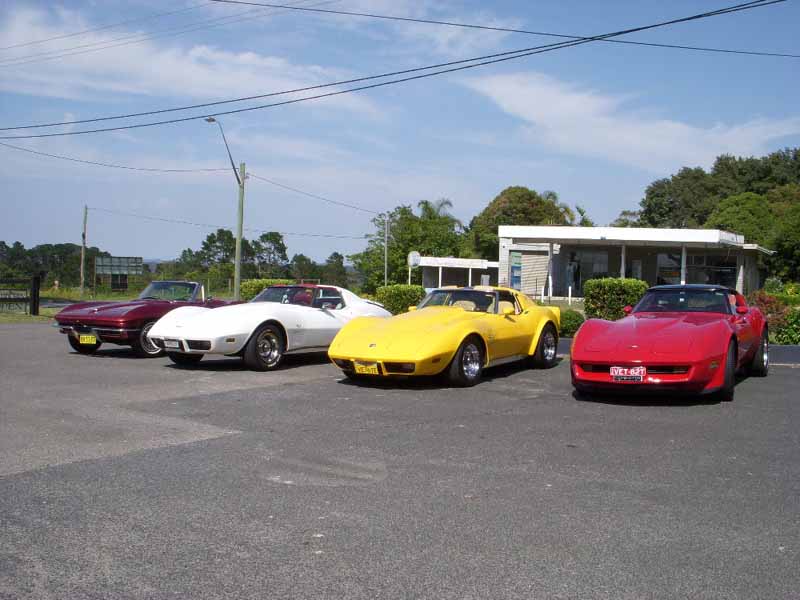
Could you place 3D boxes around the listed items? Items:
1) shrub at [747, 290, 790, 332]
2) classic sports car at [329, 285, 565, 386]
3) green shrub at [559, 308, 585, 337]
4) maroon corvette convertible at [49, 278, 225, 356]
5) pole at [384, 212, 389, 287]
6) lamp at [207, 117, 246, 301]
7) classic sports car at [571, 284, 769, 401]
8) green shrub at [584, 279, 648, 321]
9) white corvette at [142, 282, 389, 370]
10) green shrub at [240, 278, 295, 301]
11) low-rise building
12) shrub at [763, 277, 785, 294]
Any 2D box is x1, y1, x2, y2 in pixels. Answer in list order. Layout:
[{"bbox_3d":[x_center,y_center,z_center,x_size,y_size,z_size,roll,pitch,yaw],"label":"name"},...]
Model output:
[{"bbox_3d":[6.570,0.215,15.700,0.900,0.800,0.800,2,2,28],"label":"shrub"},{"bbox_3d":[0.840,0.409,12.223,1.800,1.210,4.700,1,2,32],"label":"classic sports car"},{"bbox_3d":[3.012,0.411,15.700,0.680,0.520,0.600,2,2,28],"label":"green shrub"},{"bbox_3d":[-4.103,0.277,16.038,1.770,1.240,4.450,1,2,29],"label":"maroon corvette convertible"},{"bbox_3d":[-1.076,-3.826,70.000,0.250,6.100,0.250,1,2,0],"label":"pole"},{"bbox_3d":[-8.369,-4.328,42.000,1.850,8.900,0.400,1,2,17],"label":"lamp"},{"bbox_3d":[3.582,0.435,11.197,1.800,1.220,4.700,1,2,30],"label":"classic sports car"},{"bbox_3d":[4.957,-0.023,20.200,1.500,0.950,1.300,2,2,28],"label":"green shrub"},{"bbox_3d":[-1.866,0.348,14.048,1.790,1.220,4.700,1,2,34],"label":"white corvette"},{"bbox_3d":[-3.893,-0.163,26.000,1.700,1.050,1.400,2,2,28],"label":"green shrub"},{"bbox_3d":[11.968,-1.765,46.731,10.800,3.500,9.500,2,2,27],"label":"low-rise building"},{"bbox_3d":[13.184,-0.512,31.000,0.800,0.680,0.750,2,2,28],"label":"shrub"}]

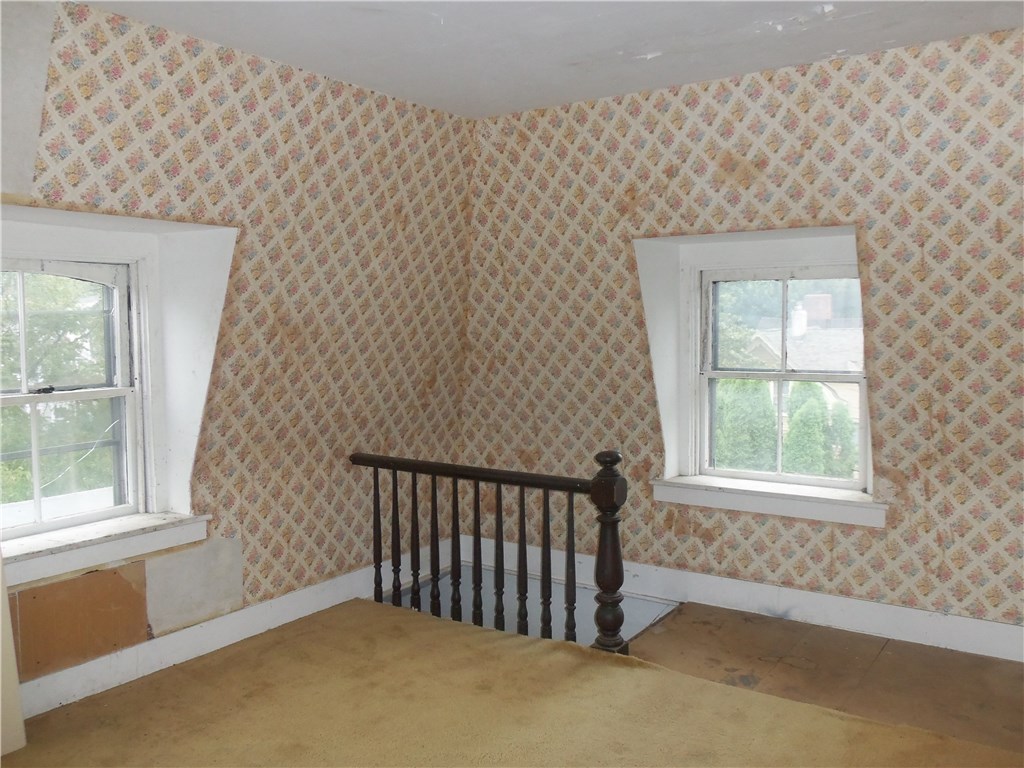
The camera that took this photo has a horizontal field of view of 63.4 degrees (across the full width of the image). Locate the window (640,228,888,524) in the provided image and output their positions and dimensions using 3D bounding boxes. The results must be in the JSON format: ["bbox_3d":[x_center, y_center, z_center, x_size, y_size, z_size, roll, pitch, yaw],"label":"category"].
[{"bbox_3d":[1.162,-0.025,3.938,1.157,1.320,0.647,2,5,34],"label":"window"}]

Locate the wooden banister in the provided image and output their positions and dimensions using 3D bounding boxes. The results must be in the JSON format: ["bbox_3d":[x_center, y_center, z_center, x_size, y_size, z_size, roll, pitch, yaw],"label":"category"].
[{"bbox_3d":[-0.182,0.727,4.016,1.639,0.882,0.132,2,5,34],"label":"wooden banister"}]

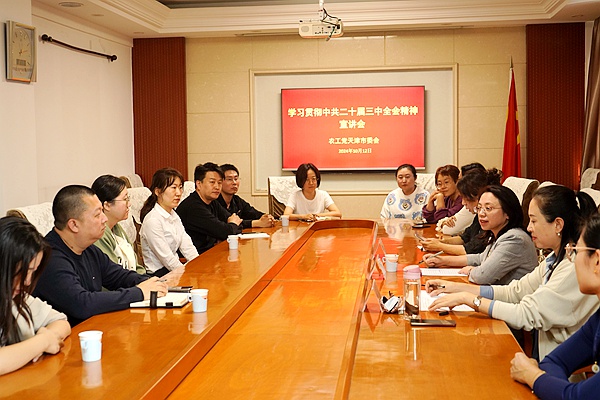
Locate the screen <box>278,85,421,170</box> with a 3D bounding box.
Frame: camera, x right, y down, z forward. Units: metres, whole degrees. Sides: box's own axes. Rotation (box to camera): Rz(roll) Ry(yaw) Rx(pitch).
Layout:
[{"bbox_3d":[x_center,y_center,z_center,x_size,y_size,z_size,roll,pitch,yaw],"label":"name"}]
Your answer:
[{"bbox_3d":[0.620,-0.827,9.100,1.670,0.955,0.070,0,4,7],"label":"screen"}]

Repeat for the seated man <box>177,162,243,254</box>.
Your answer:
[{"bbox_3d":[-0.610,0.423,5.100,0.740,1.310,0.540,1,4,33],"label":"seated man"}]

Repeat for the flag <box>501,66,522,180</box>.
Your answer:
[{"bbox_3d":[2.280,-0.650,8.500,0.260,1.630,0.240,0,4,7],"label":"flag"}]

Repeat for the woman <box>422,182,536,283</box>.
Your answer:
[{"bbox_3d":[0.970,0.522,3.970,0.760,1.205,0.510,-1,4,-9],"label":"woman"}]

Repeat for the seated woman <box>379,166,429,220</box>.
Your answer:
[{"bbox_3d":[0.900,0.327,6.600,0.530,1.265,0.740,0,4,7],"label":"seated woman"}]

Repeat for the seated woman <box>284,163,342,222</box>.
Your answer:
[{"bbox_3d":[0.110,0.326,6.740,0.520,1.275,0.740,-1,4,5],"label":"seated woman"}]

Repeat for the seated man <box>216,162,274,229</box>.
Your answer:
[{"bbox_3d":[-0.440,0.373,6.050,0.740,1.285,0.530,2,5,37],"label":"seated man"}]

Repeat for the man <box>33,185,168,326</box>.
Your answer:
[{"bbox_3d":[-0.880,0.569,3.270,0.770,1.260,0.560,0,4,13],"label":"man"}]

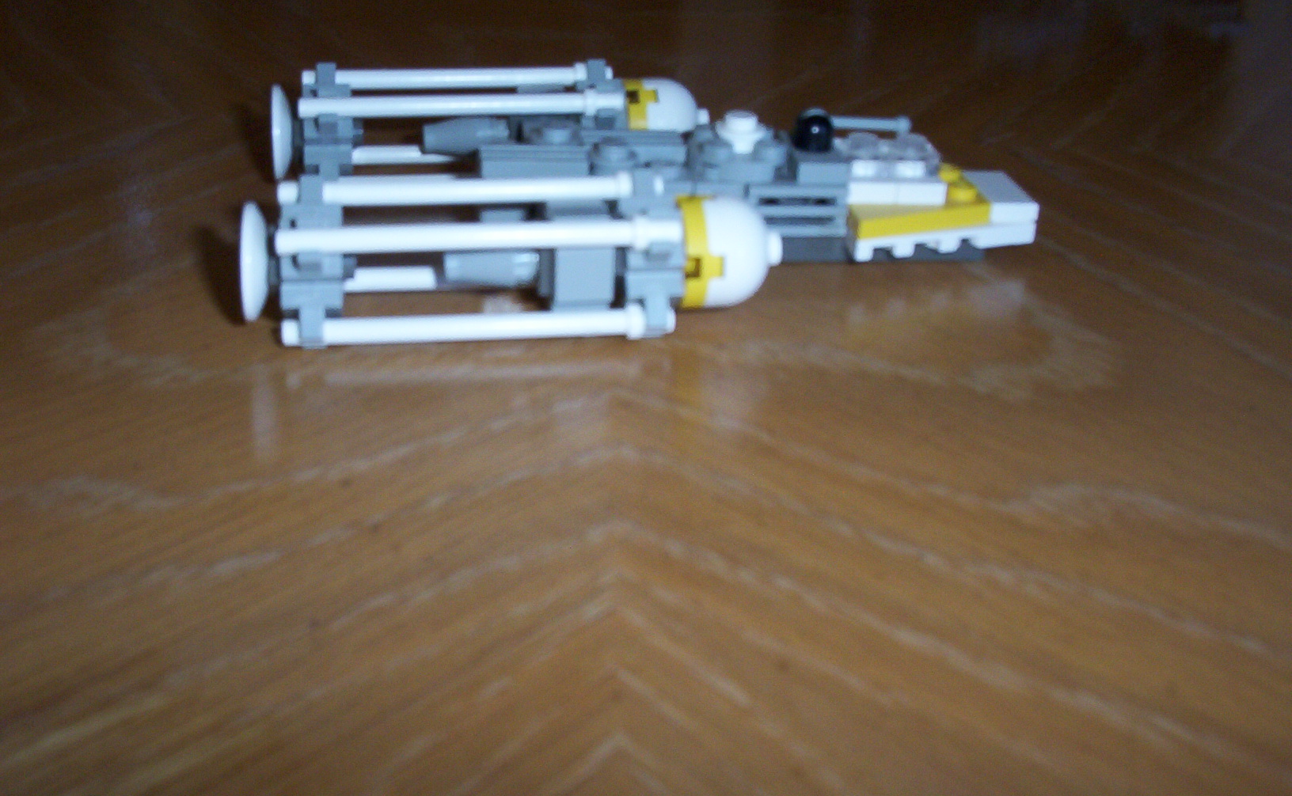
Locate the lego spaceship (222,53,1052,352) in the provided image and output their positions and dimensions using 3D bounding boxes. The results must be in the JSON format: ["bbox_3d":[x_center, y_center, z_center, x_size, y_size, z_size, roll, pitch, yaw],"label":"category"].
[{"bbox_3d":[0.001,-0.034,0.228,0.121,0.021,0.075,-3,29,-8],"label":"lego spaceship"}]

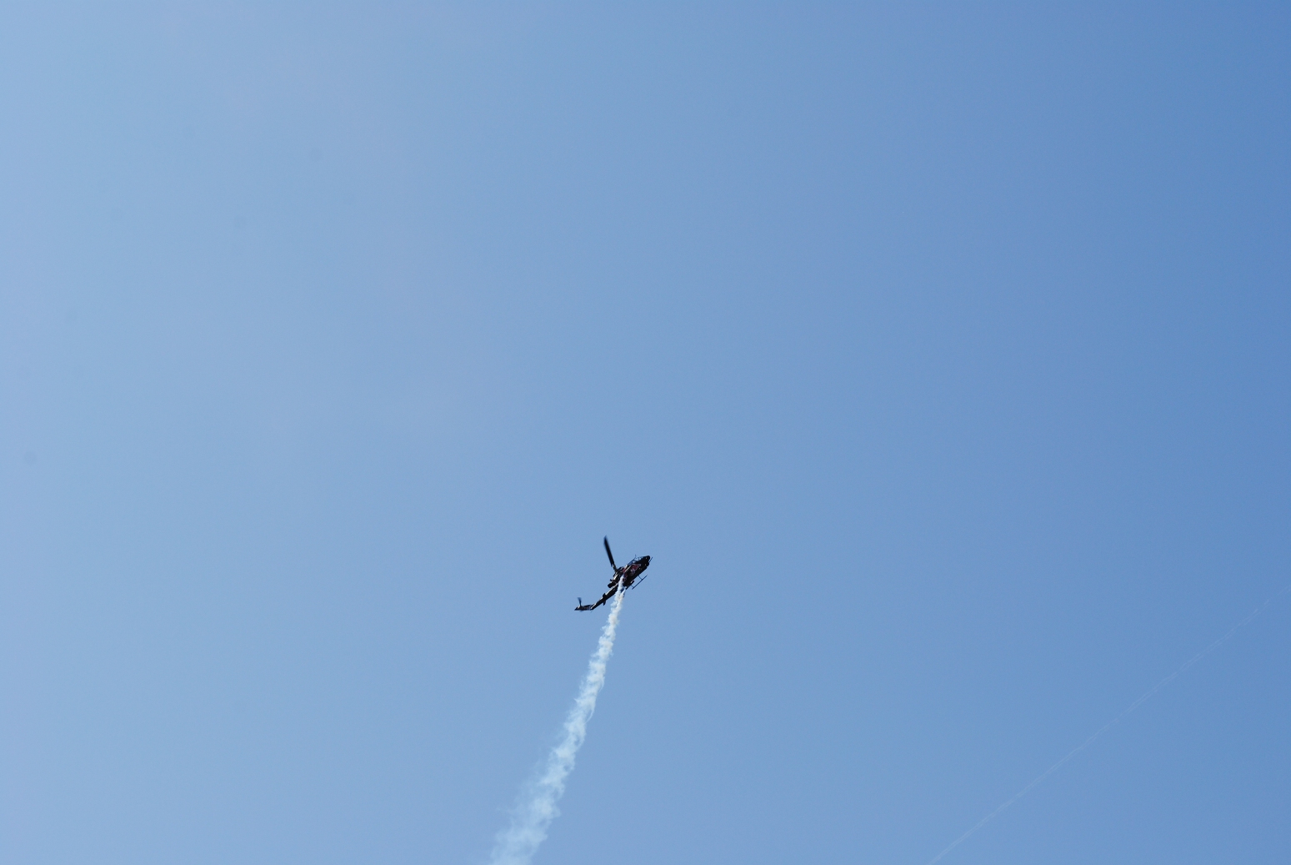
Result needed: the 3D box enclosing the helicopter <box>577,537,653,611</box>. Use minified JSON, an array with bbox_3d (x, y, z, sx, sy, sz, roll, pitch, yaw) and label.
[{"bbox_3d":[-4.120,21.680,418.740,4.150,13.700,13.300,27,-33,40],"label":"helicopter"}]

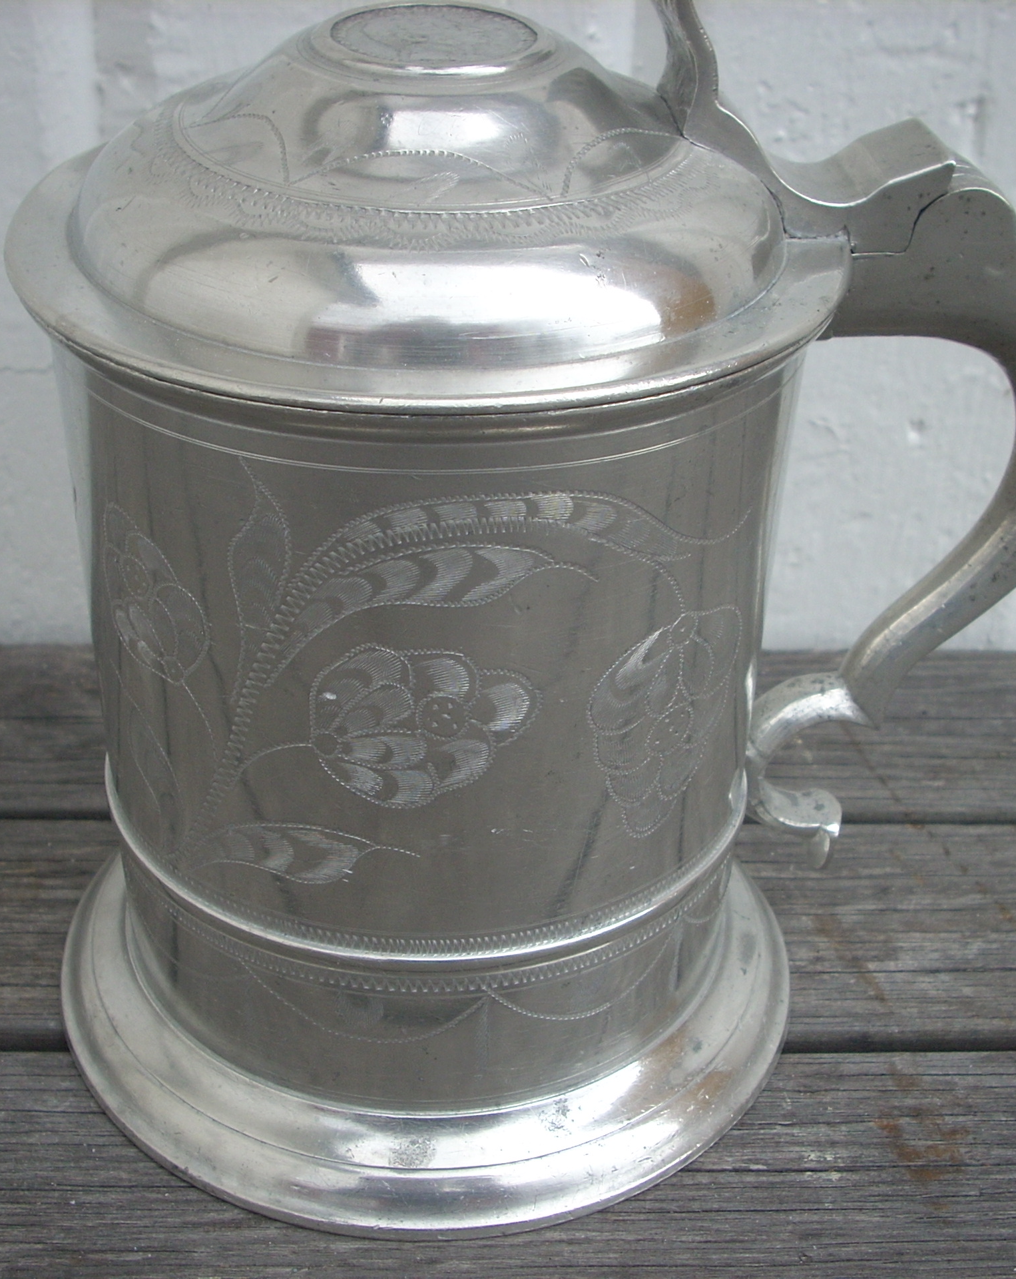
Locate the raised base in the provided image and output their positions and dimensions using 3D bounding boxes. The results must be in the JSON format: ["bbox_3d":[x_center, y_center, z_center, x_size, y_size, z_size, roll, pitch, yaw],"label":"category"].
[{"bbox_3d":[-0.015,0.056,0.365,0.145,0.016,0.145,1,32,0],"label":"raised base"}]

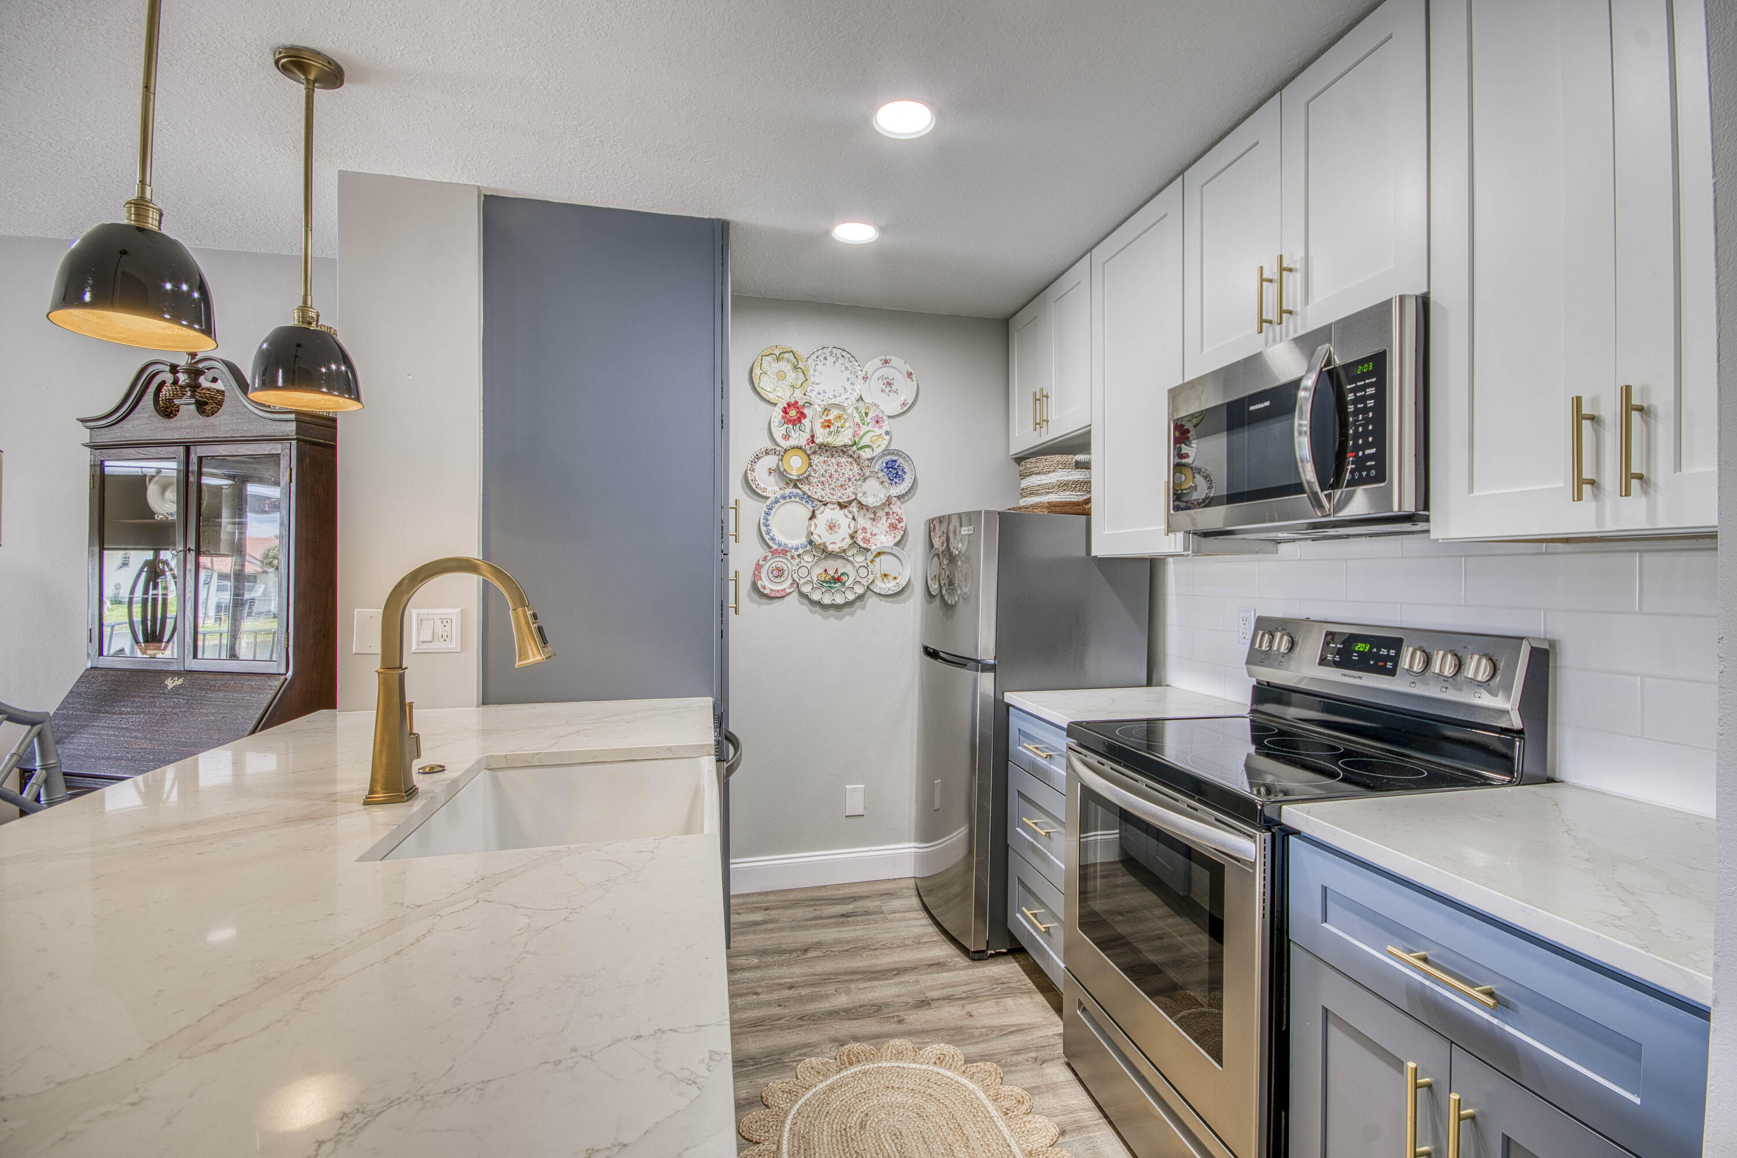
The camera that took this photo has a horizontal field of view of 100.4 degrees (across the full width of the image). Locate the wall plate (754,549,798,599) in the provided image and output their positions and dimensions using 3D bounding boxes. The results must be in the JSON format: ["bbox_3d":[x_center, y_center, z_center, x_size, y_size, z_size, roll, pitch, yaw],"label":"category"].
[{"bbox_3d":[-0.375,-0.025,3.035,0.206,0.206,0.024,0,0,-12],"label":"wall plate"}]

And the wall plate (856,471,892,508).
[{"bbox_3d":[0.024,-0.372,3.025,0.154,0.157,0.025,0,0,-12],"label":"wall plate"}]

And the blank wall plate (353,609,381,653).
[{"bbox_3d":[-1.481,0.158,2.150,0.081,0.128,0.008,0,0,-12],"label":"blank wall plate"}]

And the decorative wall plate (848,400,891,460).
[{"bbox_3d":[-0.024,-0.644,3.132,0.255,0.253,0.027,0,0,-12],"label":"decorative wall plate"}]

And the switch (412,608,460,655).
[{"bbox_3d":[-1.249,0.152,2.093,0.128,0.124,0.013,0,0,-12],"label":"switch"}]

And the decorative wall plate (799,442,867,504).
[{"bbox_3d":[-0.145,-0.435,3.003,0.304,0.255,0.030,0,0,-12],"label":"decorative wall plate"}]

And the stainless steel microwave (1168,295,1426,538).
[{"bbox_3d":[1.106,-0.330,1.767,0.420,0.430,0.735,0,0,-12],"label":"stainless steel microwave"}]

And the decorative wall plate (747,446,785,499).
[{"bbox_3d":[-0.400,-0.450,3.052,0.222,0.222,0.027,0,0,-12],"label":"decorative wall plate"}]

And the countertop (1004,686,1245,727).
[{"bbox_3d":[0.851,0.417,2.349,0.655,0.034,0.525,0,0,-12],"label":"countertop"}]

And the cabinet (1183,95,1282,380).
[{"bbox_3d":[1.093,-0.856,1.930,0.320,0.605,0.365,0,0,-12],"label":"cabinet"}]

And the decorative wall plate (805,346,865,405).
[{"bbox_3d":[-0.140,-0.843,3.012,0.254,0.261,0.028,0,0,-12],"label":"decorative wall plate"}]

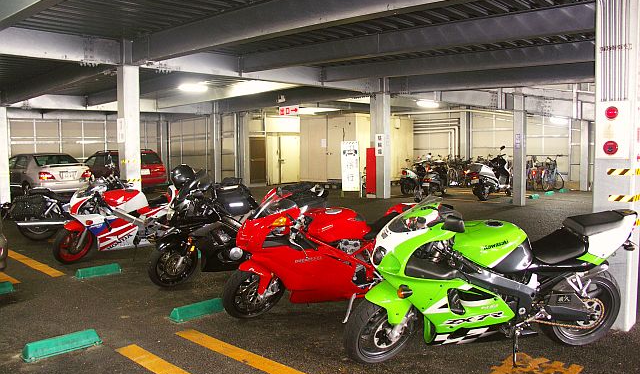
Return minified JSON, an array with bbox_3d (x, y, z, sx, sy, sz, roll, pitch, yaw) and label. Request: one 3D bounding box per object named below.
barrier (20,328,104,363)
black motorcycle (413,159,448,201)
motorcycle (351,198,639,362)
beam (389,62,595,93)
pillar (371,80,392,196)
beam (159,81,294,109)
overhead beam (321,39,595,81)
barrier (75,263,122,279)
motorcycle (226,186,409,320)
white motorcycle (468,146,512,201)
[{"bbox_3d":[-1.820,1.111,3.672,0.510,0.105,0.135,-5,6,-44],"label":"barrier"},{"bbox_3d":[3.200,-0.240,15.000,0.720,1.150,1.950,3,6,37],"label":"black motorcycle"},{"bbox_3d":[1.109,0.614,3.566,2.060,1.120,0.720,-1,4,-9],"label":"motorcycle"},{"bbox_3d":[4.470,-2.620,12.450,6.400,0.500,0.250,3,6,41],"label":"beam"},{"bbox_3d":[1.685,-1.322,14.491,0.420,3.286,0.300,3,6,43],"label":"pillar"},{"bbox_3d":[-2.850,-2.790,15.200,7.200,0.420,0.220,3,6,41],"label":"beam"},{"bbox_3d":[2.814,-2.437,10.138,7.235,0.344,0.190,6,8,43],"label":"overhead beam"},{"bbox_3d":[-2.537,0.965,5.947,0.490,0.105,0.135,-5,6,-42],"label":"barrier"},{"bbox_3d":[0.062,0.537,4.700,2.060,1.120,0.720,-2,5,-27],"label":"motorcycle"},{"bbox_3d":[4.687,-0.354,13.738,1.800,1.360,0.700,-5,6,-44],"label":"white motorcycle"}]

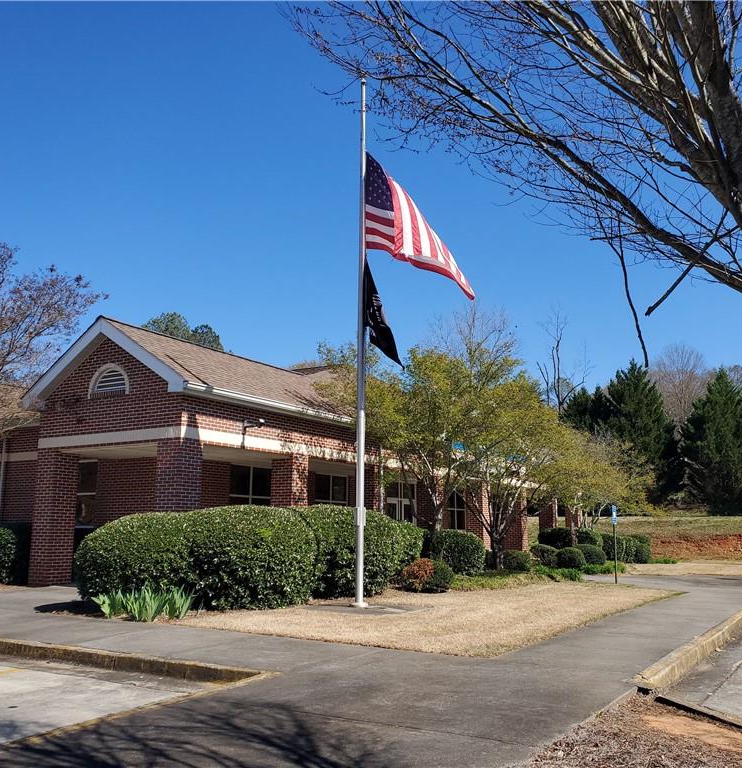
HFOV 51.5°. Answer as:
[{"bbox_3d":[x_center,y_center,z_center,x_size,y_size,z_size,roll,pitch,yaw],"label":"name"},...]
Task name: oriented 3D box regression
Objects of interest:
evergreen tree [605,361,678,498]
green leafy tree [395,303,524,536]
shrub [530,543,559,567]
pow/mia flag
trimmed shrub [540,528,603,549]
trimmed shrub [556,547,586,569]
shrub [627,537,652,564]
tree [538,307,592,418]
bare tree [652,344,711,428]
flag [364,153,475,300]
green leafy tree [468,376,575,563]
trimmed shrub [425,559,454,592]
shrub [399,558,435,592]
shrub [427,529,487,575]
[{"bbox_3d":[17.923,3.419,51.953,5.066,10.250,5.066,-6,-13,31],"label":"evergreen tree"},{"bbox_3d":[2.447,1.460,21.508,3.700,7.380,3.700,-1,-11,6],"label":"green leafy tree"},{"bbox_3d":[5.541,5.422,24.430,0.990,0.725,0.990,-2,-11,12],"label":"shrub"},{"bbox_3d":[0.201,-1.165,12.886,0.720,1.860,0.300,4,-11,-20],"label":"pow/mia flag"},{"bbox_3d":[8.511,6.813,32.811,2.100,1.380,2.300,-6,-12,30],"label":"trimmed shrub"},{"bbox_3d":[6.603,5.731,25.521,0.980,0.740,0.980,-6,-13,31],"label":"trimmed shrub"},{"bbox_3d":[10.926,6.752,31.297,1.050,1.070,1.050,-6,-12,30],"label":"shrub"},{"bbox_3d":[15.125,1.764,61.505,4.318,16.181,4.318,-6,-13,31],"label":"tree"},{"bbox_3d":[25.134,3.529,62.458,5.400,14.200,5.400,-4,-12,22],"label":"bare tree"},{"bbox_3d":[0.848,-2.799,13.308,2.000,2.710,0.800,-1,-11,4],"label":"flag"},{"bbox_3d":[4.448,2.599,23.016,3.400,5.750,3.300,0,-11,0],"label":"green leafy tree"},{"bbox_3d":[1.369,3.869,15.603,0.640,0.630,0.640,-1,-11,5],"label":"trimmed shrub"},{"bbox_3d":[0.991,3.976,16.094,0.720,0.680,0.700,0,-11,0],"label":"shrub"},{"bbox_3d":[2.240,4.332,19.833,1.511,1.165,1.465,-1,-11,6],"label":"shrub"}]

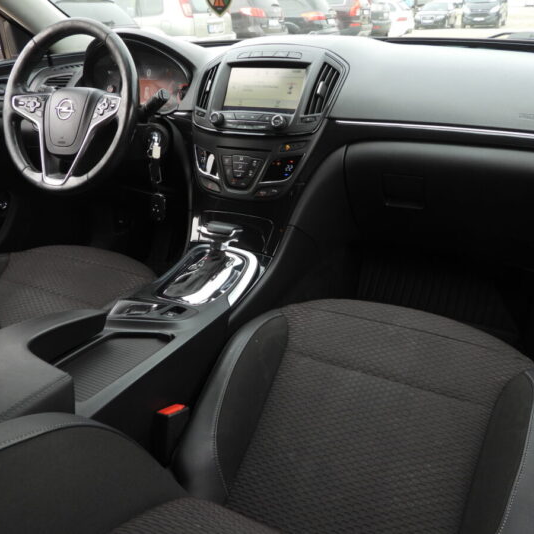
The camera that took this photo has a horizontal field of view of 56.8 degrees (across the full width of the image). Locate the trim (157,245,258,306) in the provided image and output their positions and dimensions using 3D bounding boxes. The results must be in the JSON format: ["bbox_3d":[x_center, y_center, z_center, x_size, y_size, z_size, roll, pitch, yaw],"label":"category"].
[{"bbox_3d":[-0.128,0.014,1.017,0.185,0.038,0.190,10,42,22],"label":"trim"}]

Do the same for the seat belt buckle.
[{"bbox_3d":[-0.146,0.253,0.734,0.030,0.084,0.052,10,6,22],"label":"seat belt buckle"}]

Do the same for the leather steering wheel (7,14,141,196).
[{"bbox_3d":[-0.434,-0.357,1.111,0.375,0.370,0.095,10,3,22],"label":"leather steering wheel"}]

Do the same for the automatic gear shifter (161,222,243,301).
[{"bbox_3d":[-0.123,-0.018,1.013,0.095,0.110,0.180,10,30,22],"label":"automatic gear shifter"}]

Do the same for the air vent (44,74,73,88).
[{"bbox_3d":[-0.584,-0.507,1.383,0.080,0.056,0.030,-1,8,3],"label":"air vent"}]

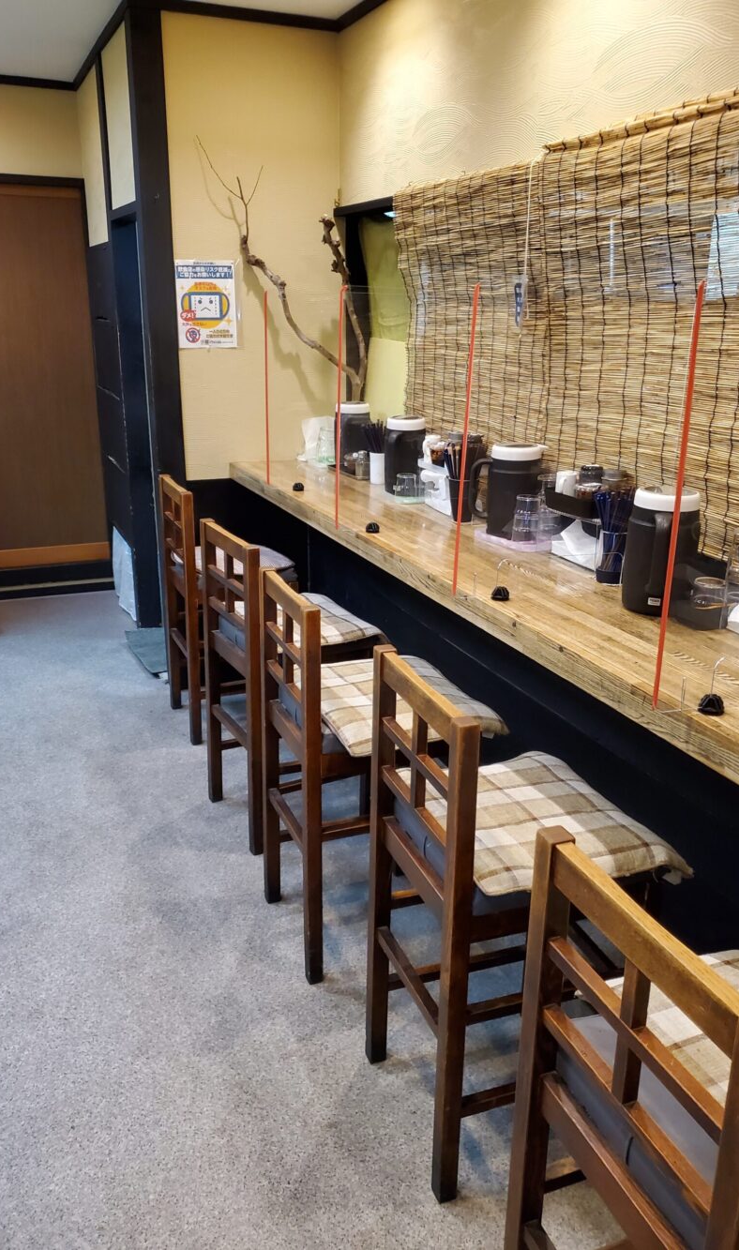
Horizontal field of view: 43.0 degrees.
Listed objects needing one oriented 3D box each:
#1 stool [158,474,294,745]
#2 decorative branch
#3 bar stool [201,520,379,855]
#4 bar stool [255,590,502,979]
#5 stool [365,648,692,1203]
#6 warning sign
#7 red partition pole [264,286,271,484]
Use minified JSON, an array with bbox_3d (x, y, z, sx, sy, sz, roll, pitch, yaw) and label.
[{"bbox_3d":[-0.474,-0.072,3.268,0.400,0.854,0.350,-7,20,-22],"label":"stool"},{"bbox_3d":[-0.300,-1.218,3.343,0.612,0.876,0.195,-7,20,-22],"label":"decorative branch"},{"bbox_3d":[-0.210,0.142,2.635,0.400,0.854,0.350,-9,21,-27],"label":"bar stool"},{"bbox_3d":[0.002,0.307,2.144,0.407,0.854,0.350,-7,20,-22],"label":"bar stool"},{"bbox_3d":[0.254,0.477,1.643,0.410,0.854,0.350,-6,19,-20],"label":"stool"},{"bbox_3d":[-0.581,-1.151,3.380,0.217,0.301,0.006,-7,20,-22],"label":"warning sign"},{"bbox_3d":[-0.335,-0.768,3.073,0.012,0.617,0.012,-7,20,-22],"label":"red partition pole"}]

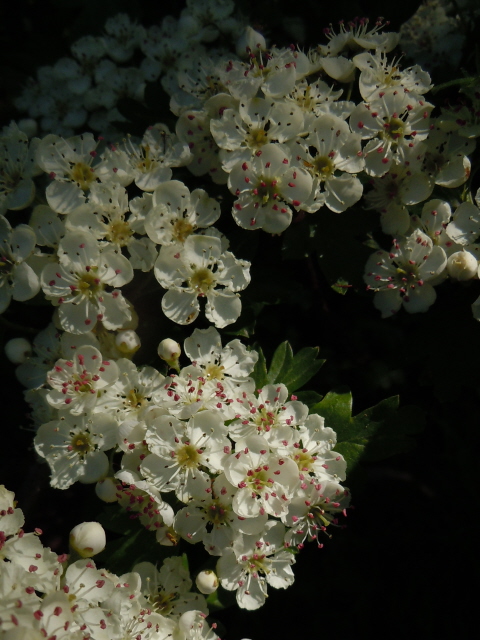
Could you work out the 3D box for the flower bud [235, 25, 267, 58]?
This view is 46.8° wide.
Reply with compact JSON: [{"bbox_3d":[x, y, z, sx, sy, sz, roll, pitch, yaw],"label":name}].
[{"bbox_3d":[0.003,-0.067,0.134,0.007,0.008,0.007,0,18,0],"label":"flower bud"}]

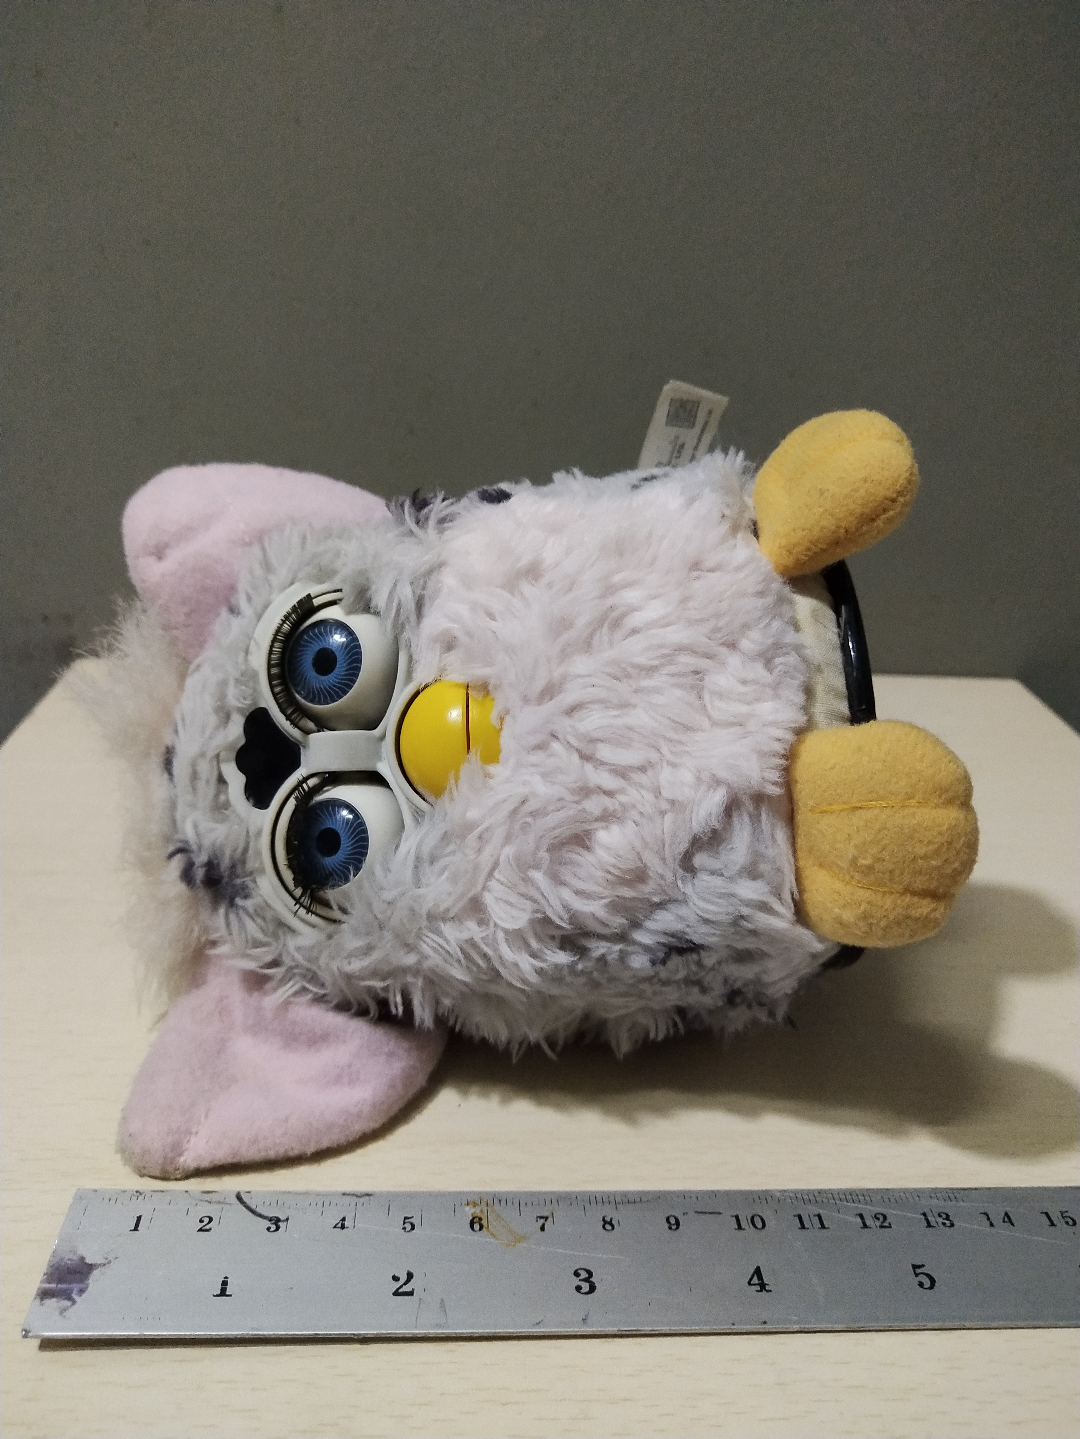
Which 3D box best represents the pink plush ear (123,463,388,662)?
[{"bbox_3d":[-0.050,-0.030,0.233,0.055,0.037,0.018,-9,4,-27],"label":"pink plush ear"}]

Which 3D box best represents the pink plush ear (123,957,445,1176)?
[{"bbox_3d":[-0.043,0.054,0.210,0.057,0.019,0.037,-5,57,-30],"label":"pink plush ear"}]

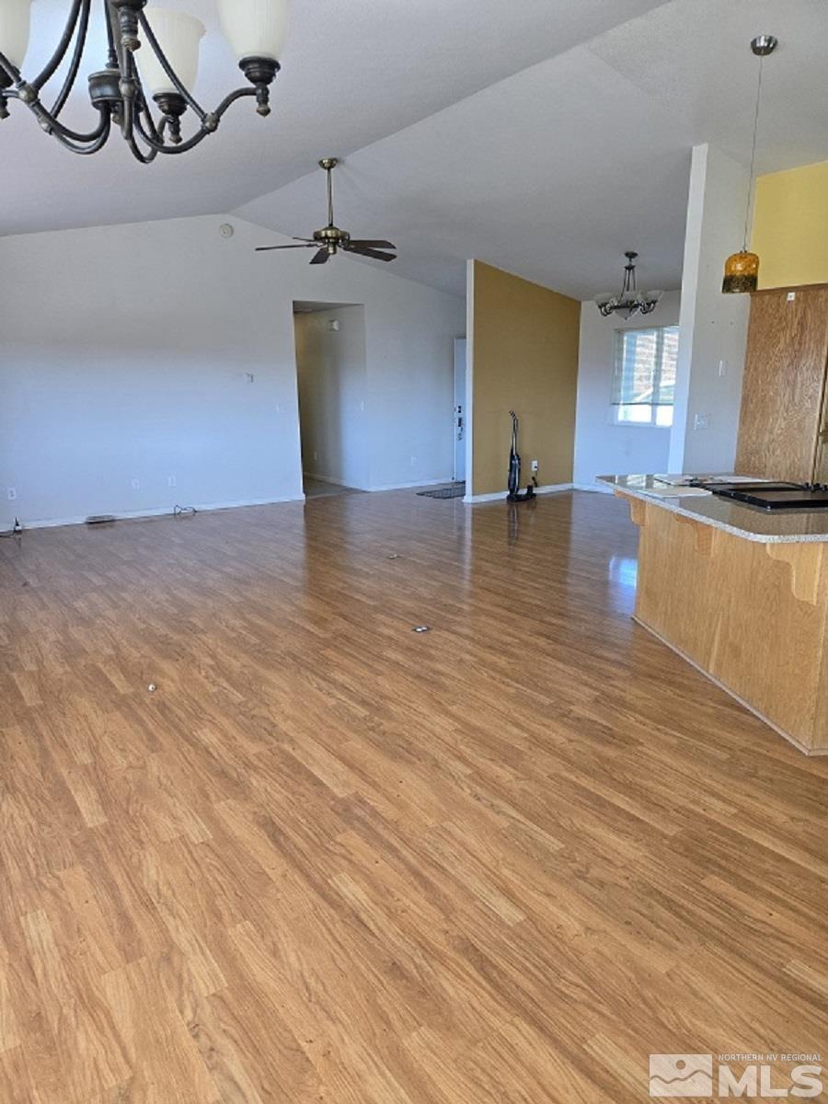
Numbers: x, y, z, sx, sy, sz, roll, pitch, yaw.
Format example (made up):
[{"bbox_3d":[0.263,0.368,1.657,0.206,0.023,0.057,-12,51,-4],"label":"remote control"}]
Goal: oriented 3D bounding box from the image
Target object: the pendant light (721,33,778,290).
[{"bbox_3d":[1.828,-2.069,3.980,0.187,1.267,0.187,-10,16,-35],"label":"pendant light"}]

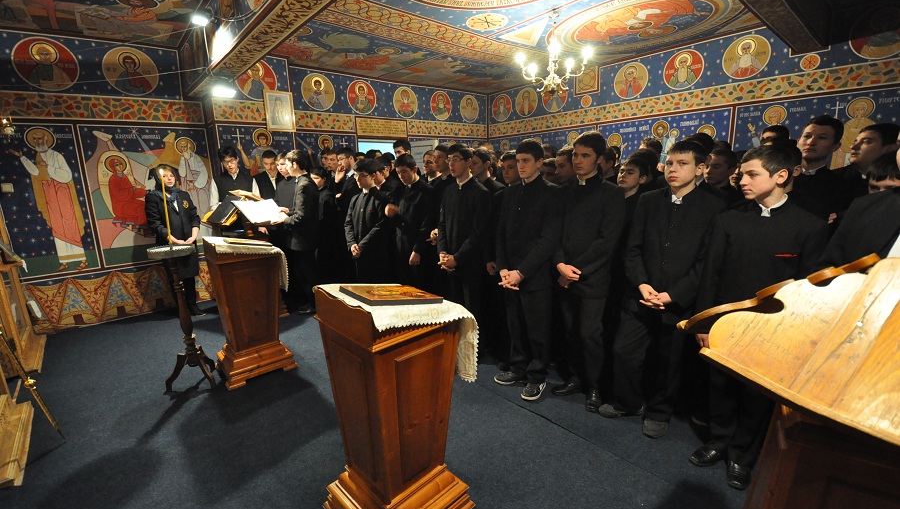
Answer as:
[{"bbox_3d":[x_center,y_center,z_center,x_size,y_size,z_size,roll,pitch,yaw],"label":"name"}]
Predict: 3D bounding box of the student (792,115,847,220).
[{"bbox_3d":[2.072,0.117,2.279,0.340,1.820,0.500,-12,17,-38],"label":"student"}]

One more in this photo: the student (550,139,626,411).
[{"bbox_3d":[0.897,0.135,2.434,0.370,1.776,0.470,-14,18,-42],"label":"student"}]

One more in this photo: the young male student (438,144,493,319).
[{"bbox_3d":[0.123,-0.003,3.090,0.480,1.734,0.370,7,14,35],"label":"young male student"}]

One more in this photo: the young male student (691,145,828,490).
[{"bbox_3d":[1.440,0.330,1.821,0.360,1.649,0.500,-12,17,-38],"label":"young male student"}]

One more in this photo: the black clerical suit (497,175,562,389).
[{"bbox_3d":[0.519,0.205,2.605,0.480,1.451,0.350,9,15,39],"label":"black clerical suit"}]

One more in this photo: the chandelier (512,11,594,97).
[{"bbox_3d":[0.922,-1.793,3.329,0.660,0.720,0.660,-1,12,0],"label":"chandelier"}]

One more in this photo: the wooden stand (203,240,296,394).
[{"bbox_3d":[-1.604,0.391,2.979,0.510,1.080,0.510,-12,16,-42],"label":"wooden stand"}]

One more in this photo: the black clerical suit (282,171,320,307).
[{"bbox_3d":[-1.689,-0.110,4.241,0.380,1.500,0.470,-7,14,-22],"label":"black clerical suit"}]

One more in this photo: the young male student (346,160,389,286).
[{"bbox_3d":[-0.784,-0.064,3.598,0.470,1.682,0.360,4,13,25],"label":"young male student"}]

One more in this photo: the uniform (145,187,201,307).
[{"bbox_3d":[-3.083,-0.079,4.287,0.520,1.399,0.330,-12,16,-42],"label":"uniform"}]

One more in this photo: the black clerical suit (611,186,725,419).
[{"bbox_3d":[1.258,0.333,2.199,0.360,1.380,0.500,-12,17,-38],"label":"black clerical suit"}]

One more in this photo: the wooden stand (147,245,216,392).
[{"bbox_3d":[-1.946,0.463,2.735,0.400,1.050,0.400,-10,15,-36],"label":"wooden stand"}]

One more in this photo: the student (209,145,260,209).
[{"bbox_3d":[-2.371,-0.304,4.183,0.500,1.780,0.340,-9,14,-31],"label":"student"}]

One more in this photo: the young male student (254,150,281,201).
[{"bbox_3d":[-2.061,-0.297,4.508,0.500,1.821,0.340,-9,15,-30],"label":"young male student"}]

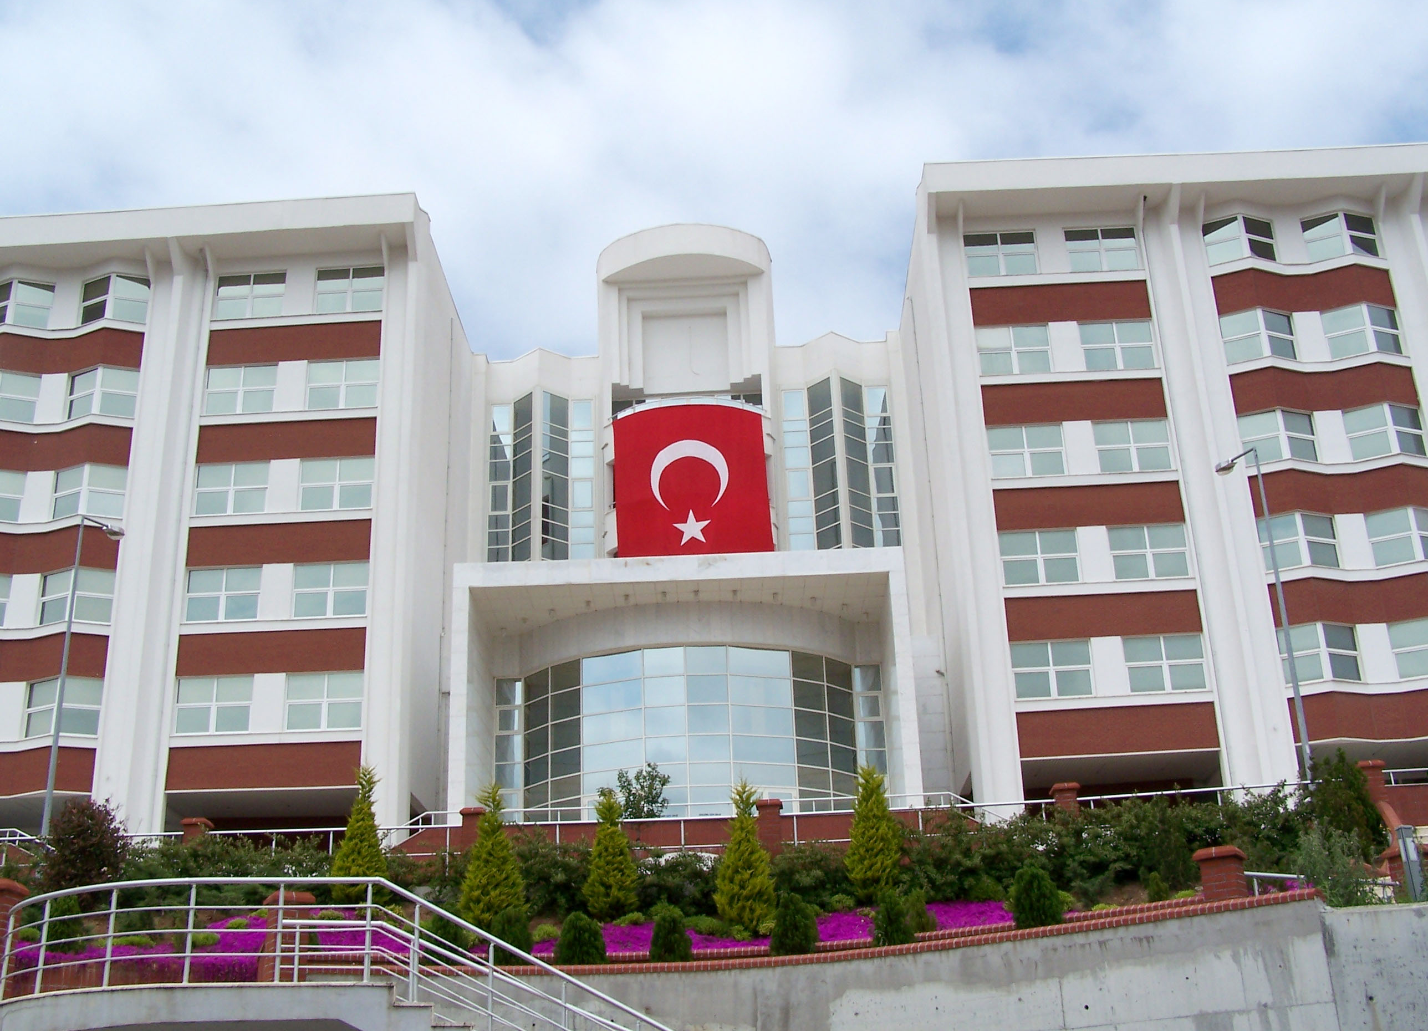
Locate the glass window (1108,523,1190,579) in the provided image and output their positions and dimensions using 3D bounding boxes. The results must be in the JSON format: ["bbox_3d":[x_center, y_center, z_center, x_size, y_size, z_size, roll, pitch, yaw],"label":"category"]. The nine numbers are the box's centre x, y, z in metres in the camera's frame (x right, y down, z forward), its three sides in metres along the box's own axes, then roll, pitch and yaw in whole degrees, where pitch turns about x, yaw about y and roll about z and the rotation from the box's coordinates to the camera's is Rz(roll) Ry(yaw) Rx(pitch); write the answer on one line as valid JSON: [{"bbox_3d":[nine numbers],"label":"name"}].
[{"bbox_3d":[12.310,1.035,44.429,2.116,1.631,0.126,-2,-22,1],"label":"glass window"}]

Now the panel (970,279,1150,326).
[{"bbox_3d":[11.128,-6.751,50.317,5.668,1.334,0.220,-2,-22,1],"label":"panel"}]

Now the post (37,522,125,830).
[{"bbox_3d":[-11.072,3.283,27.484,0.320,6.832,1.356,-7,-22,13],"label":"post"}]

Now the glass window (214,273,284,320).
[{"bbox_3d":[-14.768,-6.966,49.784,2.199,1.650,0.150,-3,-22,2],"label":"glass window"}]

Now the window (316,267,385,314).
[{"bbox_3d":[-11.715,-7.164,50.515,2.176,1.692,0.150,-3,-22,1],"label":"window"}]

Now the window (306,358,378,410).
[{"bbox_3d":[-11.967,-4.220,50.704,2.297,1.736,0.120,-2,-22,1],"label":"window"}]

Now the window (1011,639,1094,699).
[{"bbox_3d":[9.503,4.334,44.182,2.132,1.629,0.150,-3,-22,2],"label":"window"}]

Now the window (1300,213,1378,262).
[{"bbox_3d":[19.195,-8.516,47.813,2.135,1.504,0.544,-2,-22,1],"label":"window"}]

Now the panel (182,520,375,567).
[{"bbox_3d":[-13.063,0.889,47.253,5.510,1.300,0.200,-3,-22,1],"label":"panel"}]

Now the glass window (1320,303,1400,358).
[{"bbox_3d":[19.939,-5.606,47.938,2.295,1.692,0.680,-3,-22,1],"label":"glass window"}]

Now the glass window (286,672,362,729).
[{"bbox_3d":[-10.959,5.204,44.125,2.116,1.631,0.126,-2,-22,1],"label":"glass window"}]

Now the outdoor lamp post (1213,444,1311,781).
[{"bbox_3d":[9.343,2.109,26.459,0.320,6.818,1.356,3,-22,-13],"label":"outdoor lamp post"}]

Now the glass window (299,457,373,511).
[{"bbox_3d":[-11.859,-0.973,49.404,2.310,1.750,0.120,-2,-22,1],"label":"glass window"}]

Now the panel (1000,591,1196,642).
[{"bbox_3d":[11.499,2.991,46.416,5.668,1.334,0.220,-2,-22,1],"label":"panel"}]

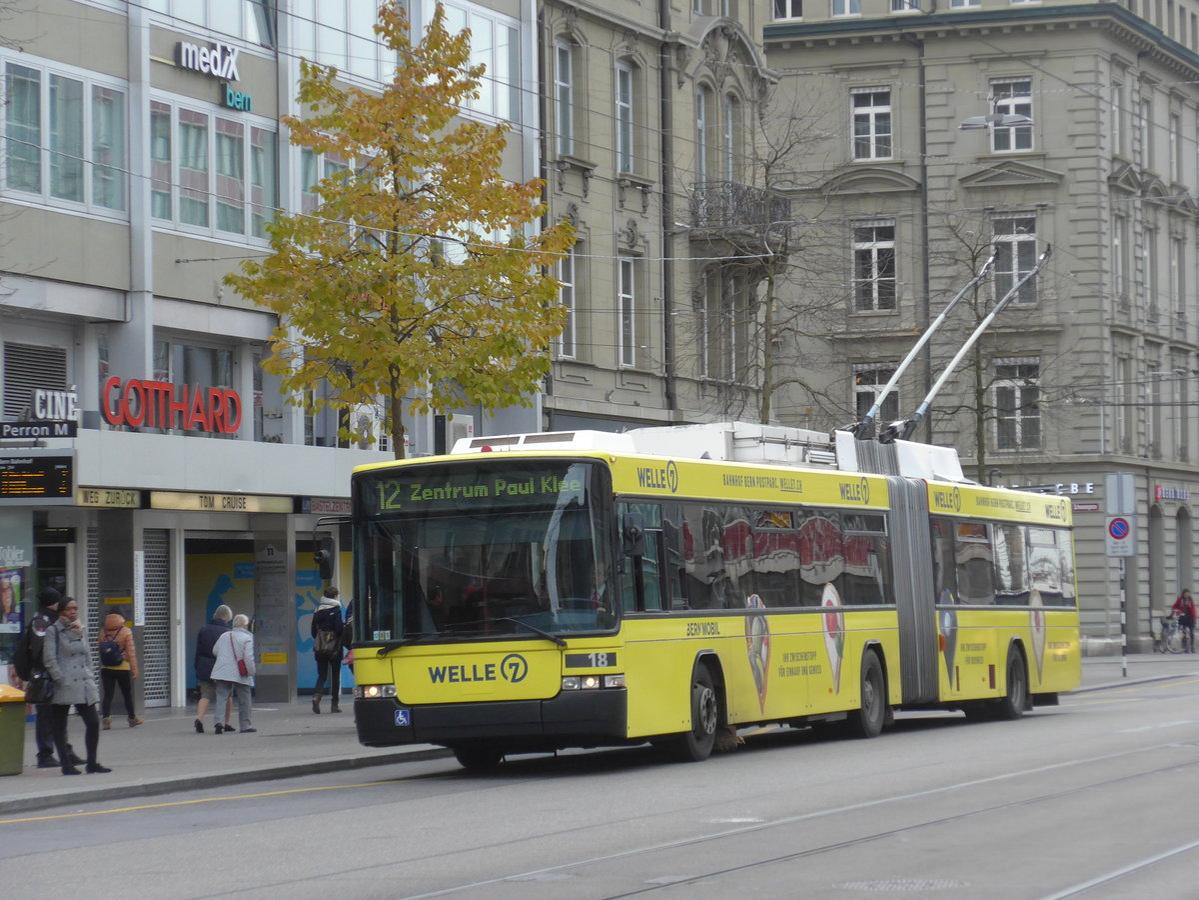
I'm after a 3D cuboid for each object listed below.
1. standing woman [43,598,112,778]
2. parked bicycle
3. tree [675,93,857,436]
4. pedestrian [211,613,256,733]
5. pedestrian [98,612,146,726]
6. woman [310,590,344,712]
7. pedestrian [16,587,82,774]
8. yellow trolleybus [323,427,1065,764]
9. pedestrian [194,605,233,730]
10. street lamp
[{"bbox_3d":[-4.849,2.177,37.500,0.520,1.637,0.450,1,-3,-37],"label":"standing woman"},{"bbox_3d":[14.918,4.799,105.500,0.600,1.050,1.700,0,-2,-27],"label":"parked bicycle"},{"bbox_3d":[2.378,-0.800,59.000,2.800,8.900,2.800,-2,-2,19],"label":"tree"},{"bbox_3d":[-4.482,2.736,49.600,0.500,1.449,0.420,-2,-3,30],"label":"pedestrian"},{"bbox_3d":[-6.253,2.865,53.000,0.500,1.575,0.450,-2,-2,27],"label":"pedestrian"},{"bbox_3d":[-3.715,2.730,55.300,0.460,1.725,0.420,-2,-2,19],"label":"woman"},{"bbox_3d":[-5.289,2.189,38.900,0.600,1.731,0.520,-1,-2,-6],"label":"pedestrian"},{"bbox_3d":[1.911,1.473,43.913,2.530,3.340,17.970,-4,-3,19],"label":"yellow trolleybus"},{"bbox_3d":[-4.746,2.683,49.800,0.500,1.559,0.420,-2,-3,30],"label":"pedestrian"},{"bbox_3d":[5.978,-4.941,61.000,1.170,0.270,0.360,-2,-2,19],"label":"street lamp"}]

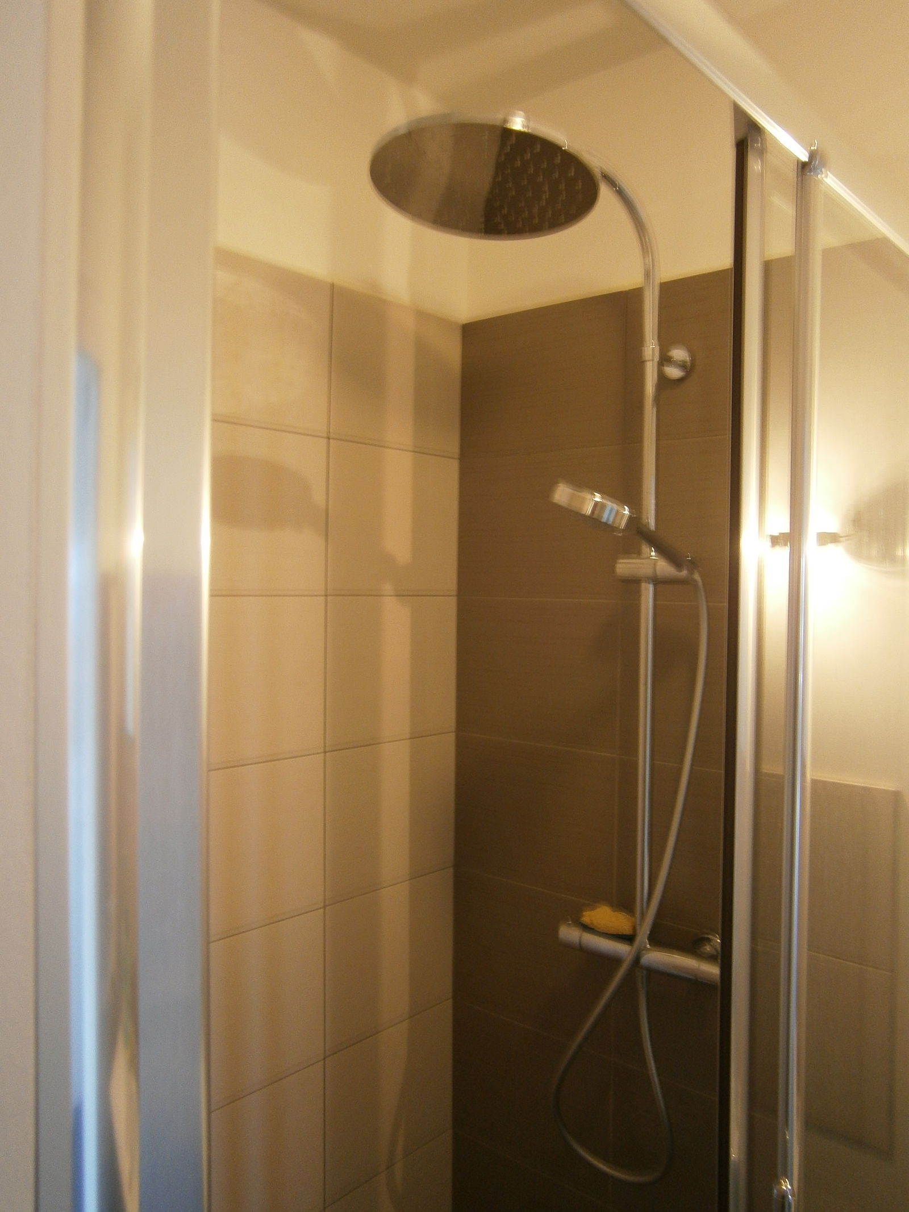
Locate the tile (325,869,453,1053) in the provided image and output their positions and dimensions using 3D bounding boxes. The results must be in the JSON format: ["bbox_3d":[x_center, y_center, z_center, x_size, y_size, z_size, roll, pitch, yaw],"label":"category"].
[{"bbox_3d":[-0.109,0.608,1.587,0.009,0.248,0.300,3,3,43],"label":"tile"}]

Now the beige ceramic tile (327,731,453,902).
[{"bbox_3d":[-0.107,0.358,1.586,0.010,0.248,0.310,2,2,42],"label":"beige ceramic tile"}]

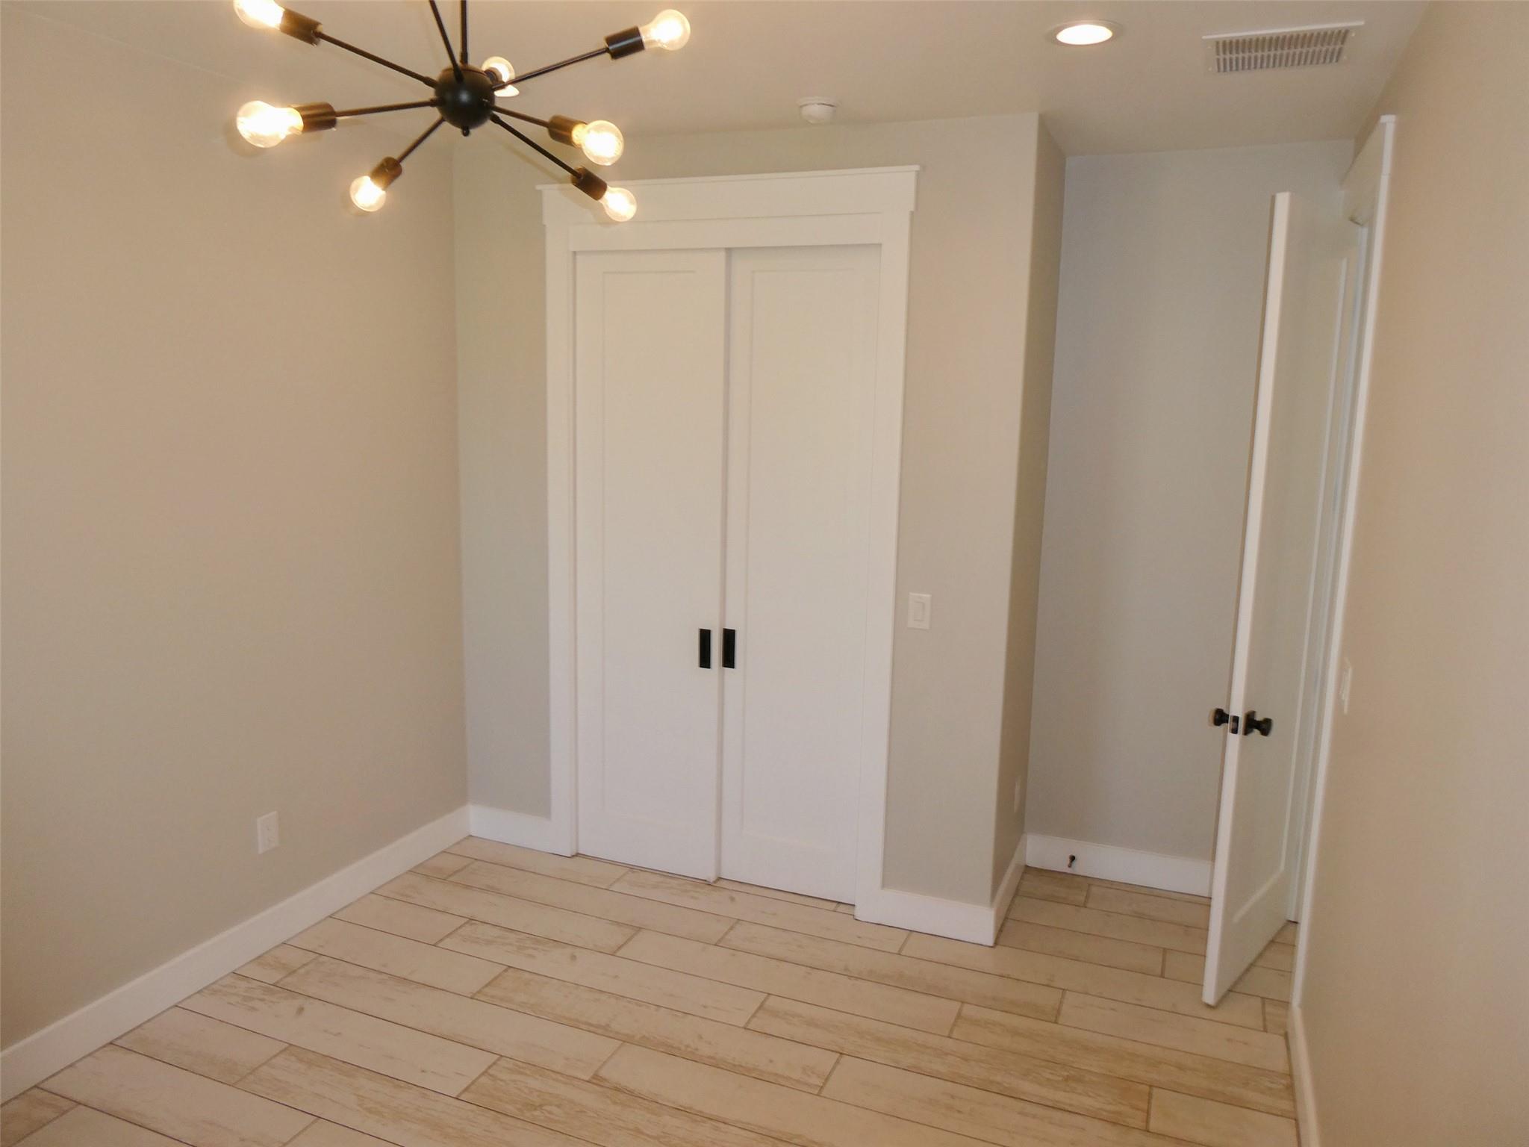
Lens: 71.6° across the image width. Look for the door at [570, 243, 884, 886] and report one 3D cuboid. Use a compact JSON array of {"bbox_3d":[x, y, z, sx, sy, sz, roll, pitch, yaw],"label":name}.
[{"bbox_3d":[-0.164,0.010,3.980,1.202,2.388,0.075,5,10,22],"label":"door"}]

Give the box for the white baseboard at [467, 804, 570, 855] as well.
[{"bbox_3d":[-1.027,1.067,4.414,0.501,0.135,0.018,5,10,22],"label":"white baseboard"}]

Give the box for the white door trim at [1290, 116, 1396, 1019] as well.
[{"bbox_3d":[1.765,0.042,3.373,0.030,2.617,0.897,5,10,22],"label":"white door trim"}]

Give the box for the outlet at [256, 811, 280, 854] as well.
[{"bbox_3d":[-1.642,0.857,3.515,0.010,0.118,0.073,5,10,22],"label":"outlet"}]

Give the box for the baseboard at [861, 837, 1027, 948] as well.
[{"bbox_3d":[0.705,1.159,4.091,0.500,0.137,0.725,5,10,22],"label":"baseboard"}]

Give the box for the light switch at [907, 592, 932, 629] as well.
[{"bbox_3d":[0.530,0.132,3.629,0.073,0.118,0.010,5,10,22],"label":"light switch"}]

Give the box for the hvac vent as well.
[{"bbox_3d":[1.268,-1.288,2.615,0.346,0.018,0.295,5,10,22],"label":"hvac vent"}]

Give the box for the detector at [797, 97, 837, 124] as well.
[{"bbox_3d":[0.162,-1.391,3.198,0.124,0.050,0.124,1,9,0],"label":"detector"}]

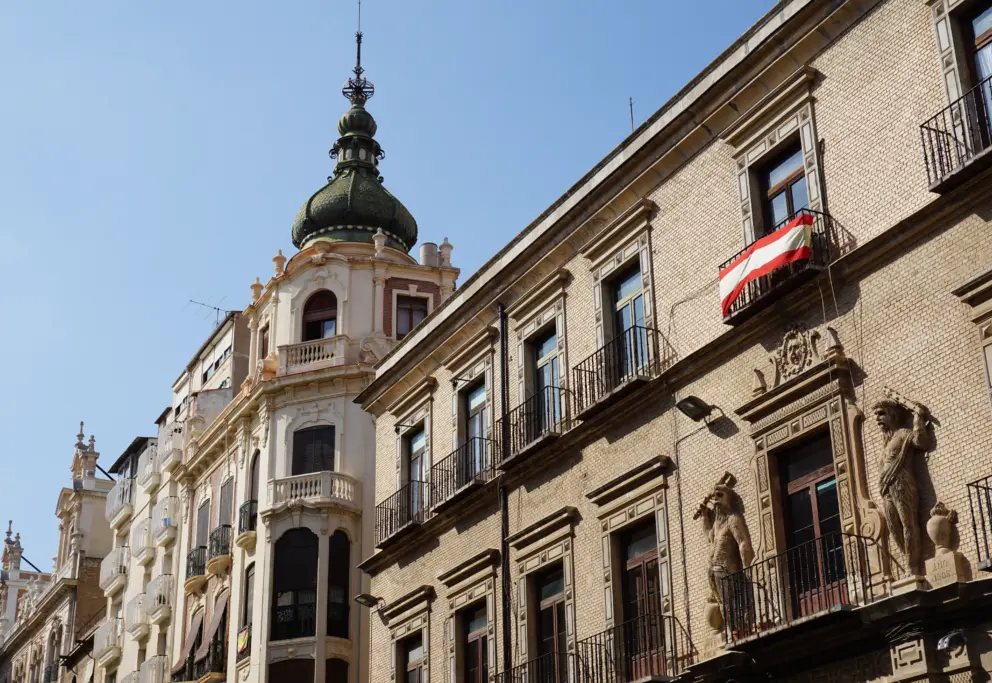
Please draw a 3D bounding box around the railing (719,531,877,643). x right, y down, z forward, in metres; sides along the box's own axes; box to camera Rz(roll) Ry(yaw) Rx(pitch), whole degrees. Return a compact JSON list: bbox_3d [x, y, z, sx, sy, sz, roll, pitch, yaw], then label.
[{"bbox_3d":[4.328,3.625,20.936,0.600,0.996,2.687,11,-27,-25],"label":"railing"}]

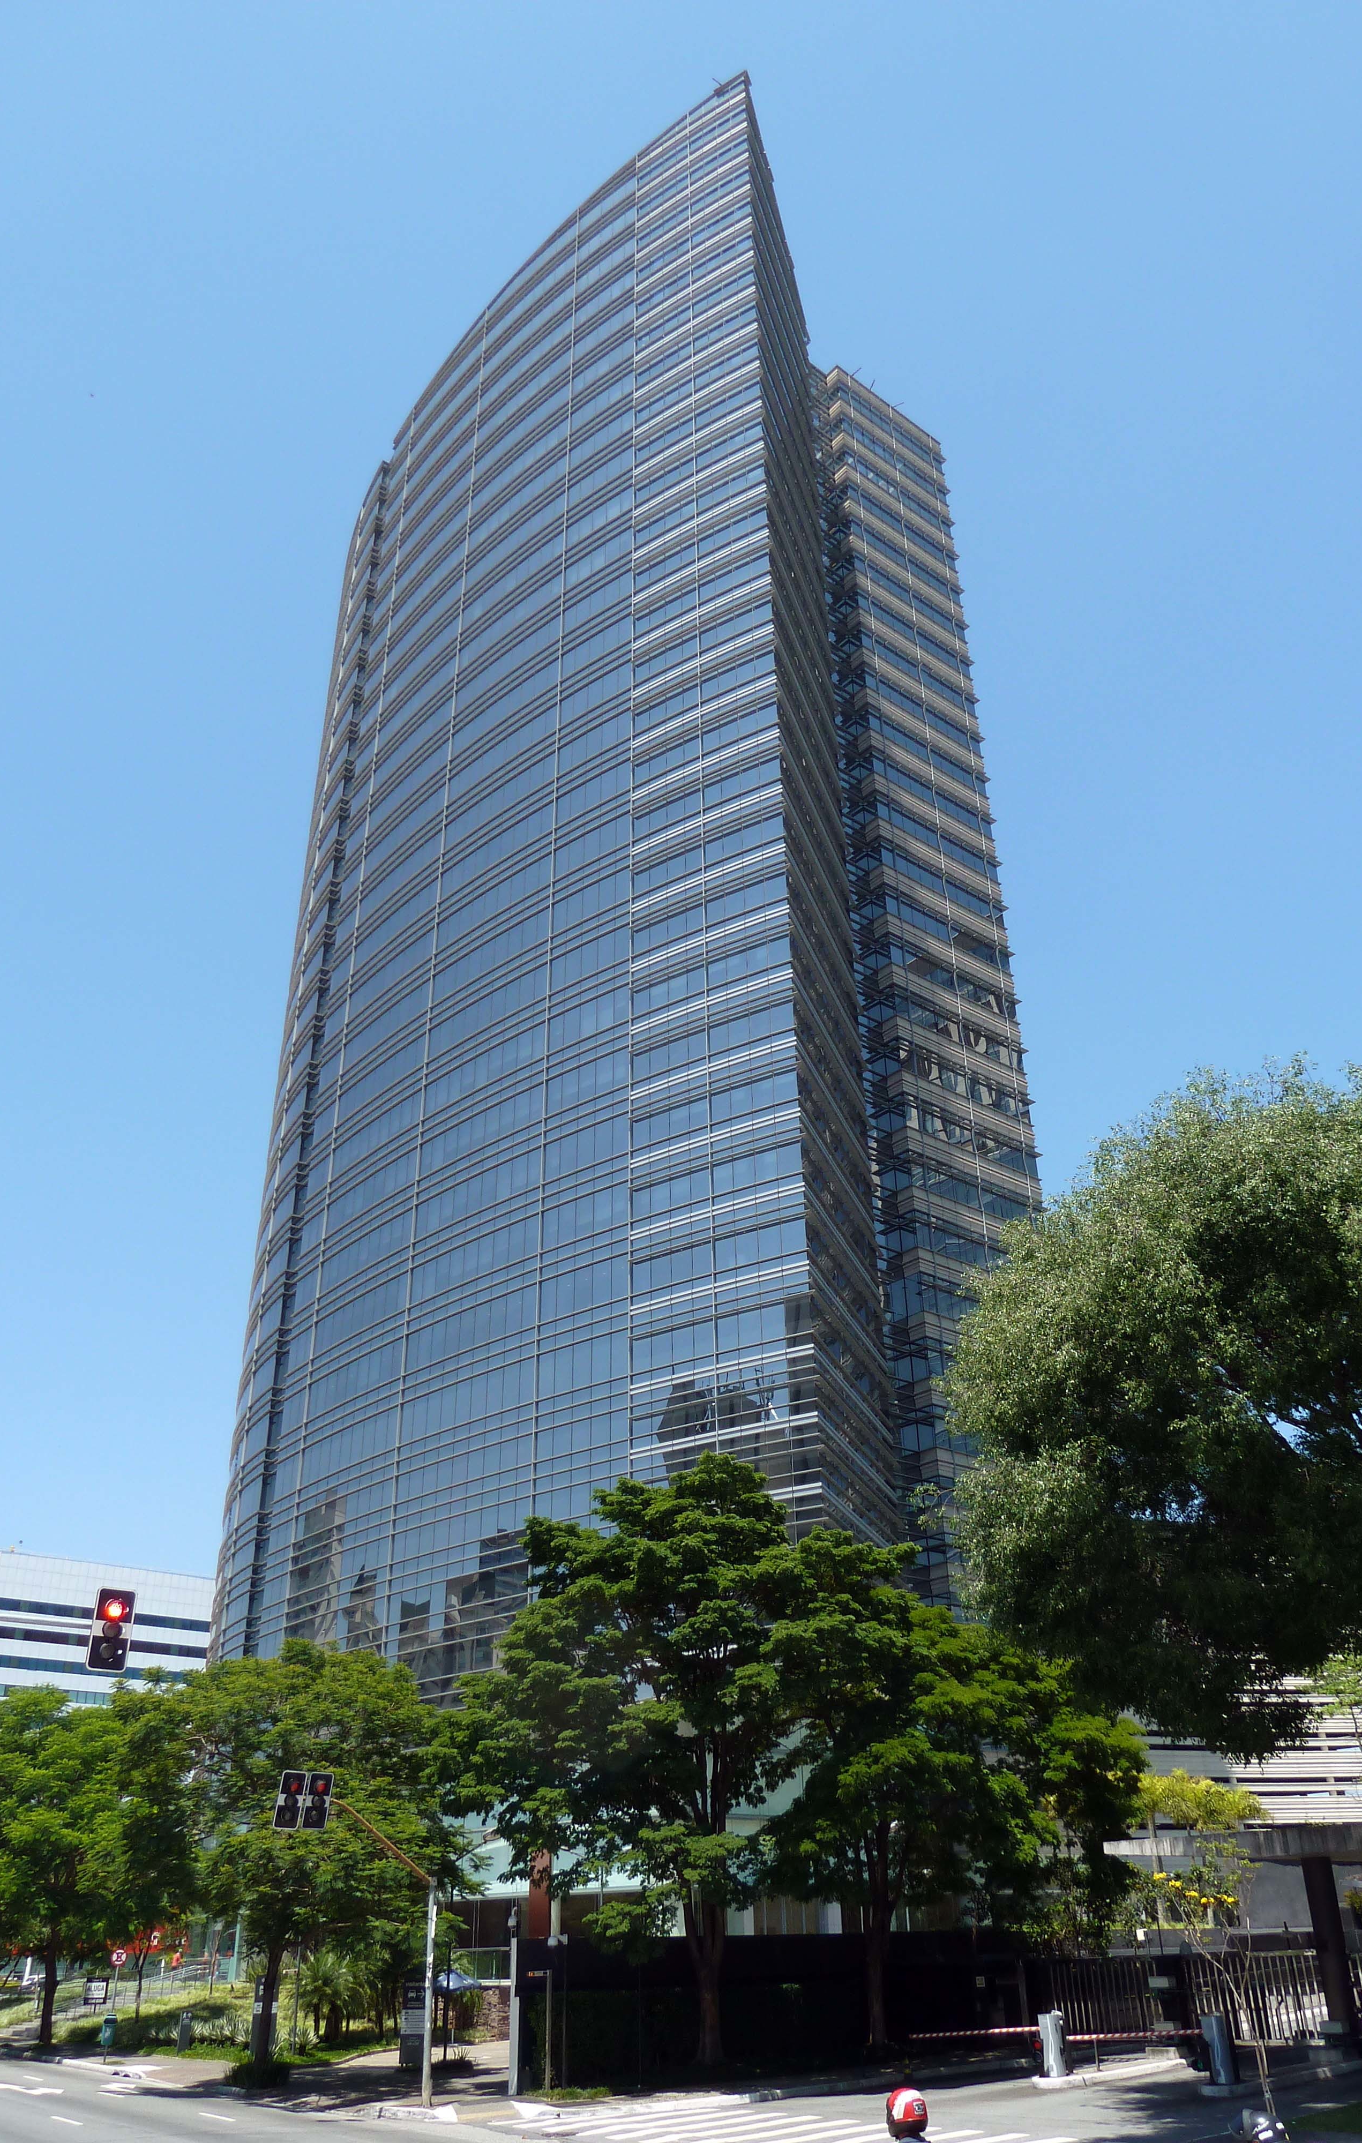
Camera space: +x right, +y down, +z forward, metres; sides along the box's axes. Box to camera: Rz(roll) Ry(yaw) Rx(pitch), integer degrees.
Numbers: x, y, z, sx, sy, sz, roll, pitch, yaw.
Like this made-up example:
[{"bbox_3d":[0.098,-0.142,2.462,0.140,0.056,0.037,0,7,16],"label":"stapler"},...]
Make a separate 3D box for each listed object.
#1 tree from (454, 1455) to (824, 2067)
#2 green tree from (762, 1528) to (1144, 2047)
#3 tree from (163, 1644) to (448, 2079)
[{"bbox_3d":[-1.131,17.849,41.679,9.978,15.198,9.300,-1,-29,0],"label":"tree"},{"bbox_3d":[8.178,20.872,46.459,11.466,14.107,9.500,-1,-29,0],"label":"green tree"},{"bbox_3d":[-10.136,21.050,42.083,8.000,10.557,7.800,-1,-29,0],"label":"tree"}]

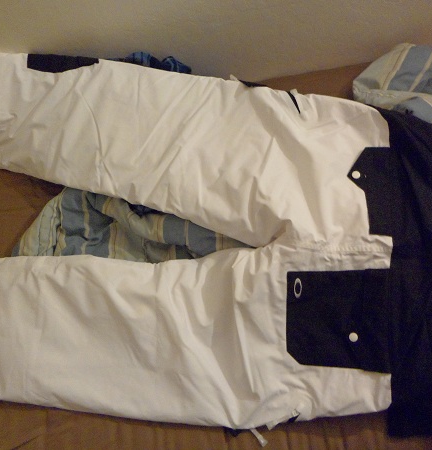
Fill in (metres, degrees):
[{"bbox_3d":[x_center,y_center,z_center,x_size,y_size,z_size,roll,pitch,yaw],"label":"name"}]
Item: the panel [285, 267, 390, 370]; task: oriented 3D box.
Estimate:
[{"bbox_3d":[0.221,0.172,0.845,0.188,0.022,0.185,1,78,2],"label":"panel"}]

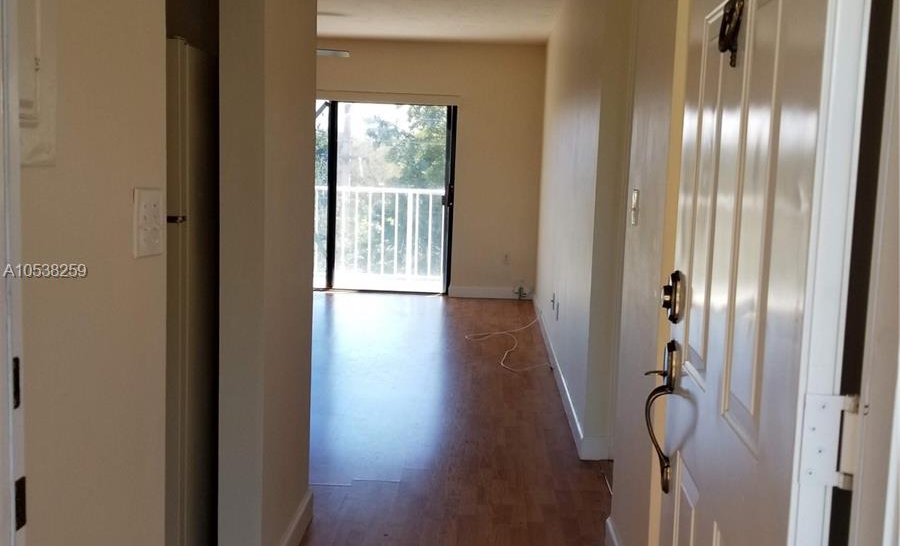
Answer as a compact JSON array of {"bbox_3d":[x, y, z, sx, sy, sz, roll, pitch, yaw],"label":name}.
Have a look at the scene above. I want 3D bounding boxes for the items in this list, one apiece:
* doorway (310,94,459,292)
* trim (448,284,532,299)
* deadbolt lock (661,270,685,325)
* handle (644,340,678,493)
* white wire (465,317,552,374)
[{"bbox_3d":[-1.144,-0.808,9.557,2.400,1.999,0.100,2,6,2],"label":"doorway"},{"bbox_3d":[0.444,0.209,9.507,0.900,0.110,0.018,2,6,2],"label":"trim"},{"bbox_3d":[0.439,0.046,1.790,0.040,0.100,0.065,2,6,5],"label":"deadbolt lock"},{"bbox_3d":[0.424,0.291,1.818,0.053,0.300,0.060,2,6,5],"label":"handle"},{"bbox_3d":[0.446,0.518,7.141,0.659,0.025,2.336,2,6,2],"label":"white wire"}]

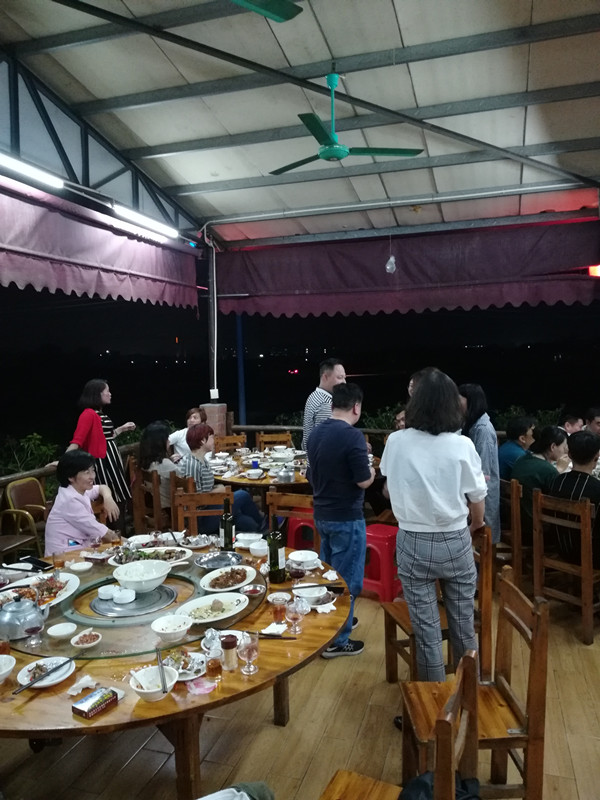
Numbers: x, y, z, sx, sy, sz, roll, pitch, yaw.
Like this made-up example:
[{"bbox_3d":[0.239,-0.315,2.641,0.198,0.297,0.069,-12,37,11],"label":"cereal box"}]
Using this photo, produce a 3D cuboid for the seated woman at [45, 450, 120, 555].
[{"bbox_3d":[-1.102,0.921,3.499,0.640,1.270,0.480,-1,4,5],"label":"seated woman"}]

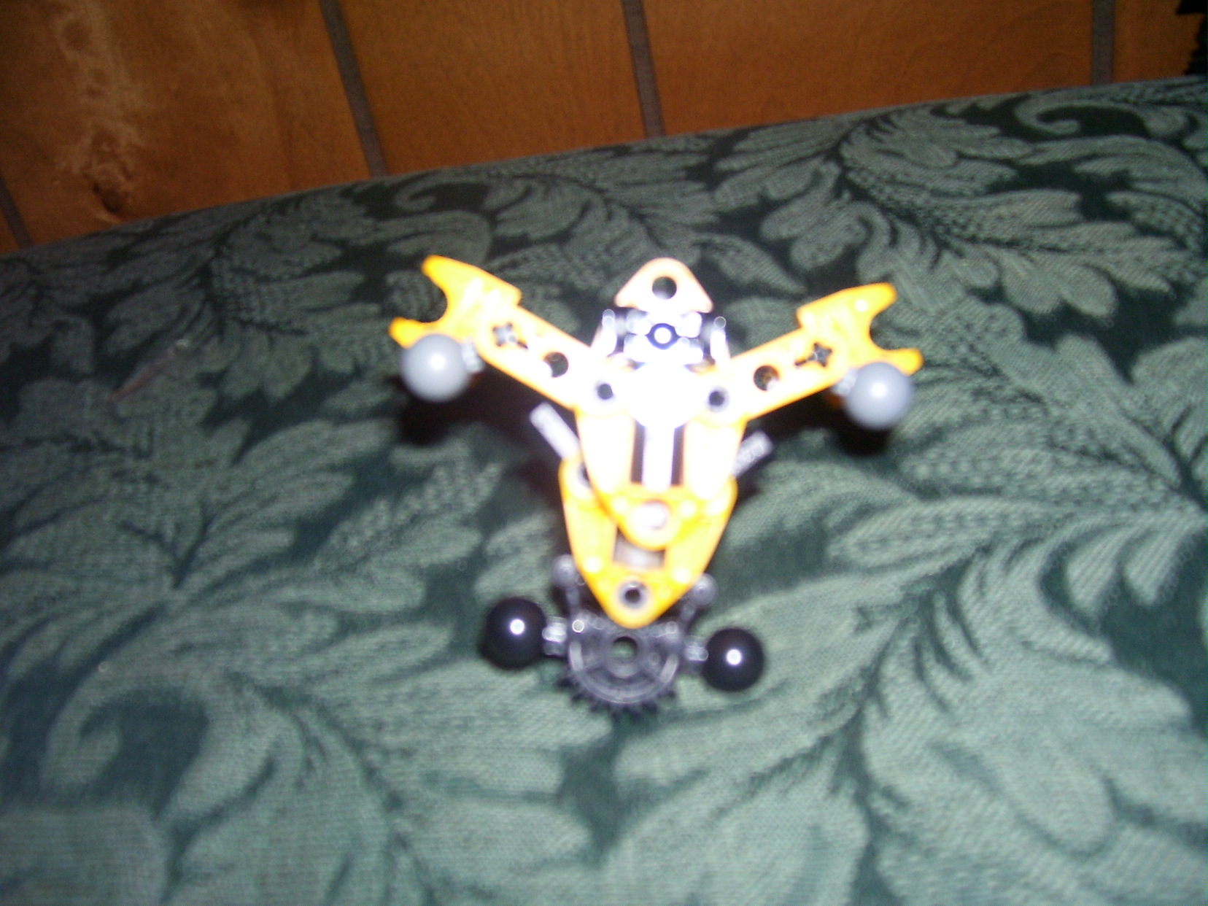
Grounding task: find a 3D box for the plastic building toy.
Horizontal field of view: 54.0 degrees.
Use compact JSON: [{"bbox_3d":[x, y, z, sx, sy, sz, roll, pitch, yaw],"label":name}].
[{"bbox_3d":[0.005,0.006,0.185,0.077,0.072,0.046,5,7,-1],"label":"plastic building toy"}]

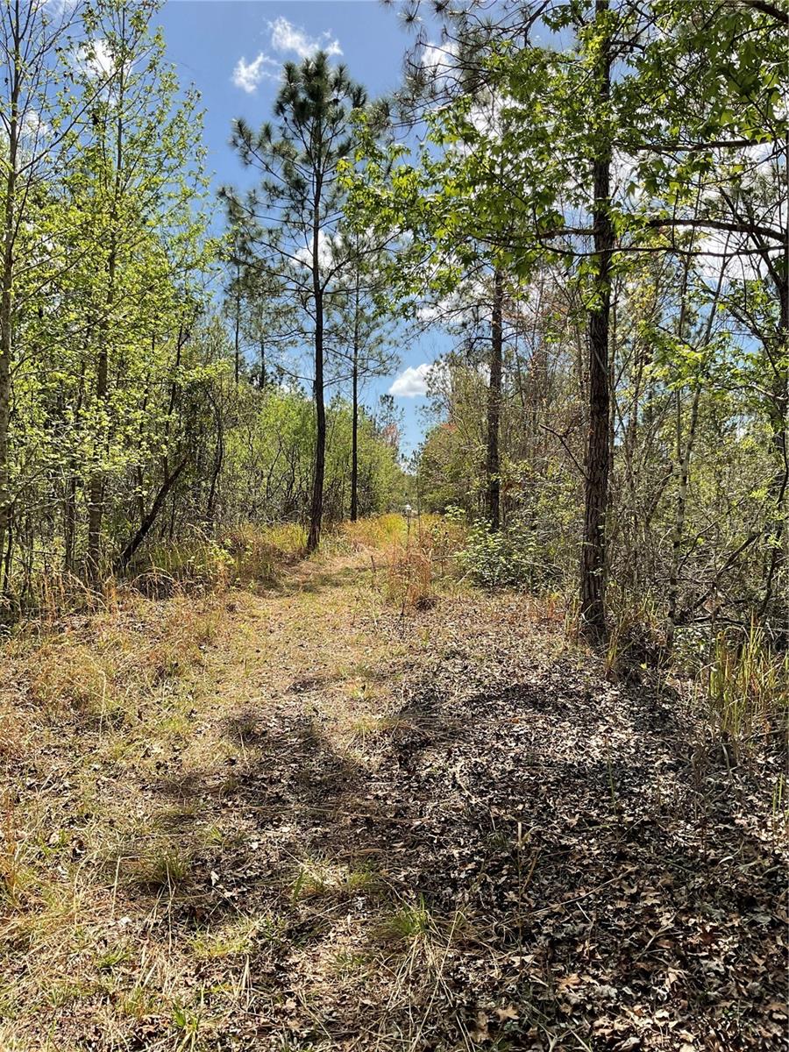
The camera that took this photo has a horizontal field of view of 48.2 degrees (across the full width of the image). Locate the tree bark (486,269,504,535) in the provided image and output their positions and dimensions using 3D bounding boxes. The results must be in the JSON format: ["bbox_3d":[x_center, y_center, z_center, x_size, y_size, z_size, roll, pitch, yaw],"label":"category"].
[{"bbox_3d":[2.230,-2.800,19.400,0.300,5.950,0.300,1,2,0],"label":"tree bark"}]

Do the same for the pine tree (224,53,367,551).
[{"bbox_3d":[-2.250,-5.200,20.800,3.500,11.650,3.300,1,2,0],"label":"pine tree"}]

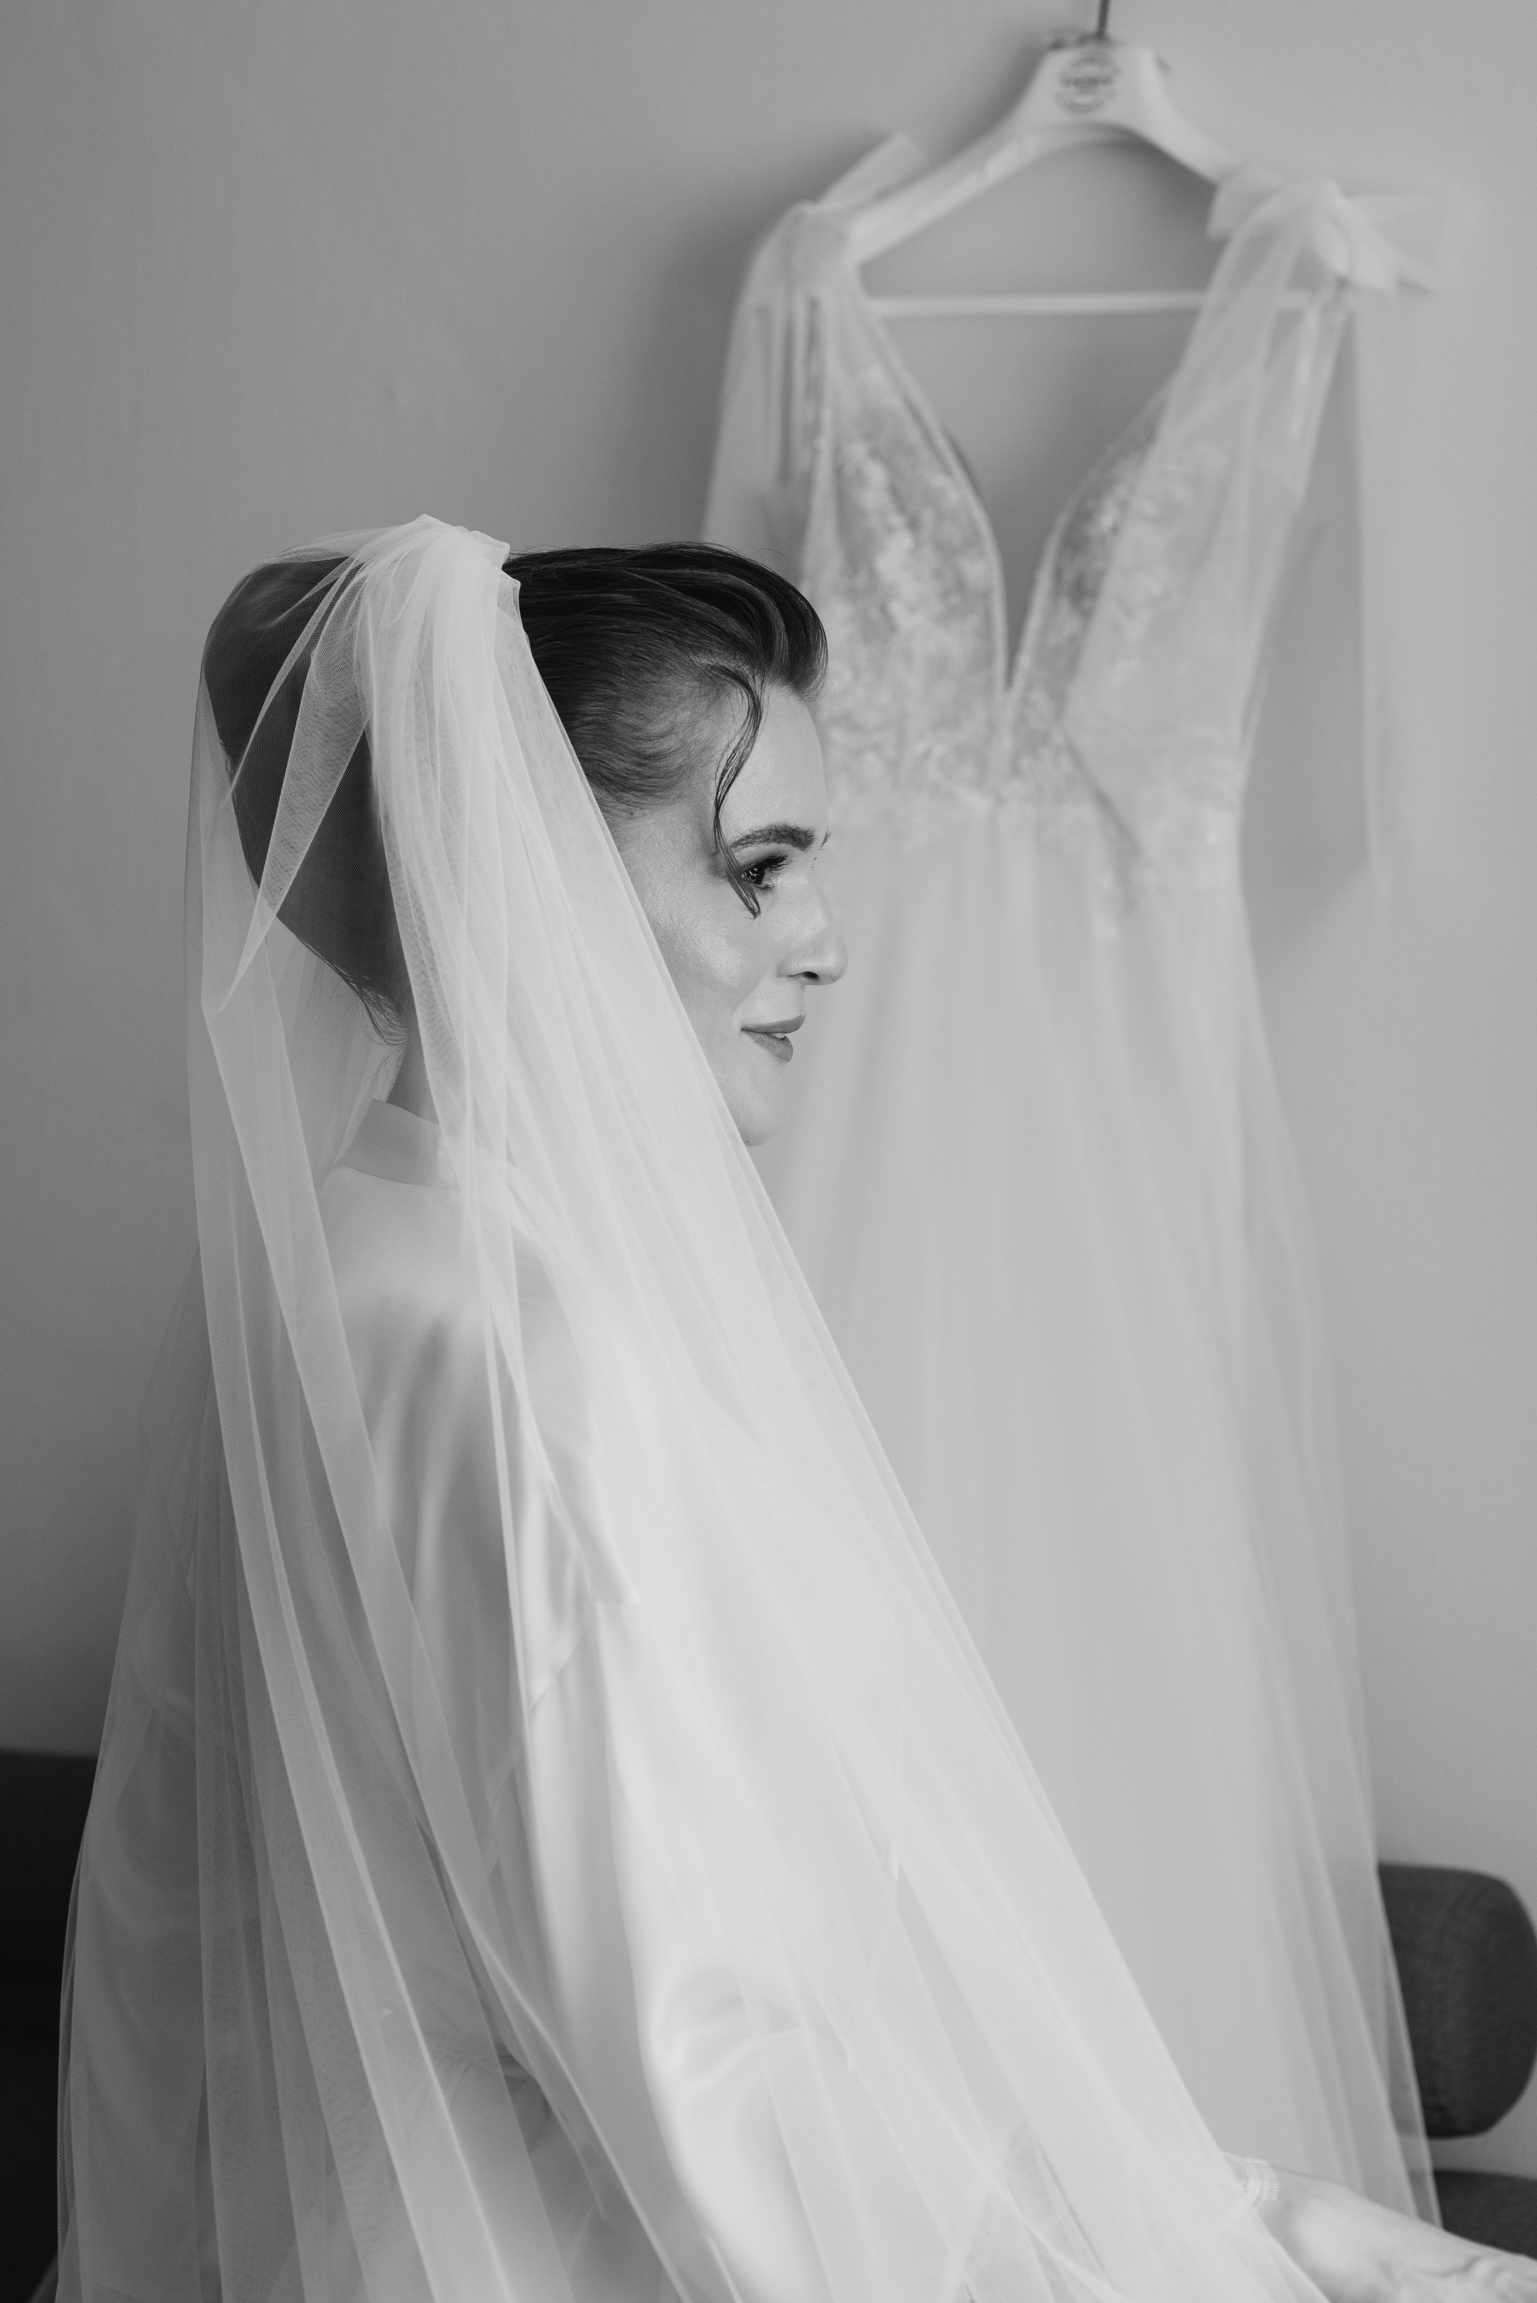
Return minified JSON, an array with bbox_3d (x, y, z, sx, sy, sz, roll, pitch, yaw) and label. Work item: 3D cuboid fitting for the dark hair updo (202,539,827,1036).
[{"bbox_3d":[-0.100,-0.144,2.150,0.243,0.197,0.180,2,1,10],"label":"dark hair updo"}]

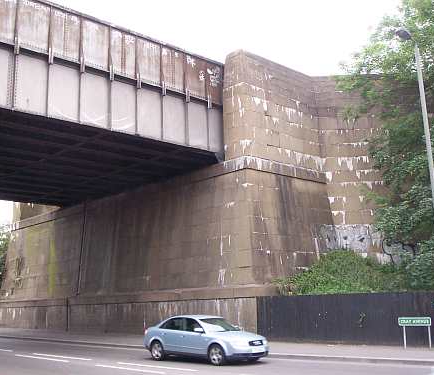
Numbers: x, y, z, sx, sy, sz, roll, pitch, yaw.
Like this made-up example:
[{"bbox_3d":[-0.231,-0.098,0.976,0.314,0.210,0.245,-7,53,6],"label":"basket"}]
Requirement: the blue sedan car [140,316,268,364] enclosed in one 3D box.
[{"bbox_3d":[-0.435,4.926,18.413,4.550,1.430,1.790,-12,-16,41],"label":"blue sedan car"}]

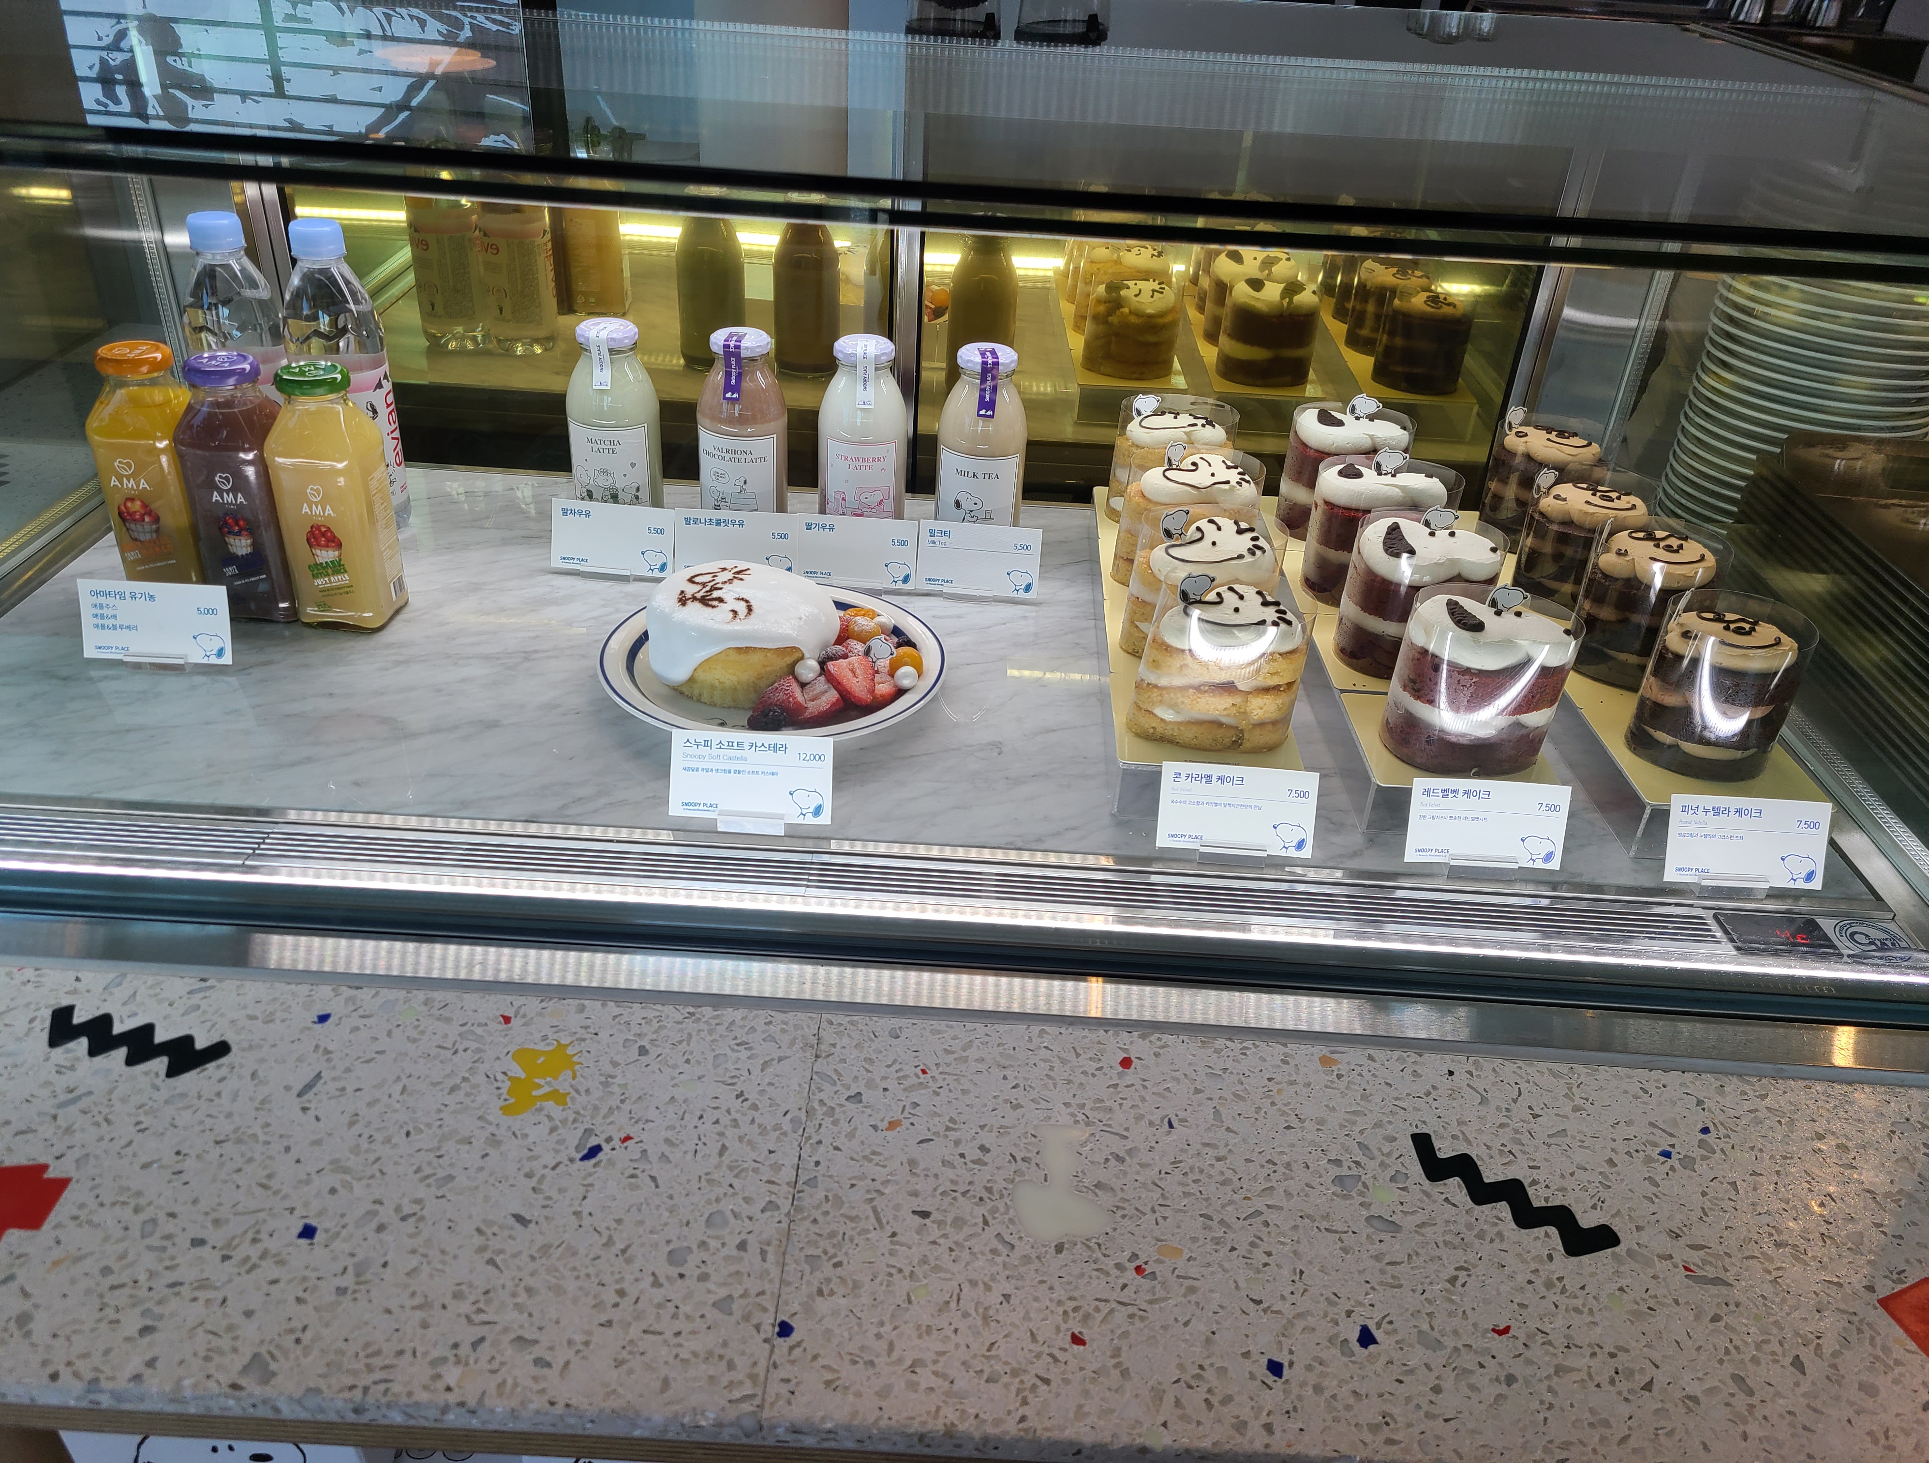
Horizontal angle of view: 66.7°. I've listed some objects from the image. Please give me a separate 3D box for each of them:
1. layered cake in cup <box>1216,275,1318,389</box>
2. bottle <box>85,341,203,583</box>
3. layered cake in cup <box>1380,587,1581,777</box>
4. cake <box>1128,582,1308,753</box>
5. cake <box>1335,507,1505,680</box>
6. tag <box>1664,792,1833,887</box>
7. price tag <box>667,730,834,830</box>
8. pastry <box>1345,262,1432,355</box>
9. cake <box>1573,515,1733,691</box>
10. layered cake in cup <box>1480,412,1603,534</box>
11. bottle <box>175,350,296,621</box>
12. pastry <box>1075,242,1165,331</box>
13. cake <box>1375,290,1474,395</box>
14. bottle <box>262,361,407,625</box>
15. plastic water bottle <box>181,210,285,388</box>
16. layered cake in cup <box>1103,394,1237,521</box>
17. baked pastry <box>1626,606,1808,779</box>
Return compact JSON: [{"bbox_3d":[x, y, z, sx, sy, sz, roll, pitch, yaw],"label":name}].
[{"bbox_3d":[0.292,-0.382,1.403,0.092,0.084,0.072,3,32,0],"label":"layered cake in cup"},{"bbox_3d":[-0.521,-0.166,0.951,0.058,0.164,0.058,2,32,-2],"label":"bottle"},{"bbox_3d":[0.290,-0.030,0.828,0.092,0.084,0.072,3,32,0],"label":"layered cake in cup"},{"bbox_3d":[0.143,-0.038,0.826,0.098,0.078,0.071,4,32,0],"label":"cake"},{"bbox_3d":[0.282,-0.085,0.910,0.091,0.084,0.077,4,32,0],"label":"cake"},{"bbox_3d":[0.424,0.060,0.793,0.087,0.049,0.008,3,9,0],"label":"tag"},{"bbox_3d":[-0.114,0.025,0.789,0.087,0.049,0.008,3,12,0],"label":"price tag"},{"bbox_3d":[0.438,-0.427,1.490,0.087,0.084,0.072,3,32,0],"label":"pastry"},{"bbox_3d":[0.426,-0.080,0.916,0.081,0.084,0.078,4,32,0],"label":"cake"},{"bbox_3d":[0.430,-0.183,1.085,0.081,0.084,0.075,4,32,0],"label":"layered cake in cup"},{"bbox_3d":[-0.465,-0.158,0.951,0.059,0.167,0.059,2,32,-3],"label":"bottle"},{"bbox_3d":[0.163,-0.444,1.492,0.092,0.084,0.072,3,32,0],"label":"pastry"},{"bbox_3d":[0.437,-0.366,1.390,0.079,0.077,0.076,4,32,0],"label":"cake"},{"bbox_3d":[-0.406,-0.152,0.946,0.059,0.167,0.059,2,32,-3],"label":"bottle"},{"bbox_3d":[-0.513,-0.255,1.046,0.067,0.216,0.067,4,32,0],"label":"plastic water bottle"},{"bbox_3d":[0.155,-0.200,1.093,0.092,0.084,0.072,3,32,0],"label":"layered cake in cup"},{"bbox_3d":[0.427,-0.023,0.833,0.079,0.075,0.075,4,32,0],"label":"baked pastry"}]

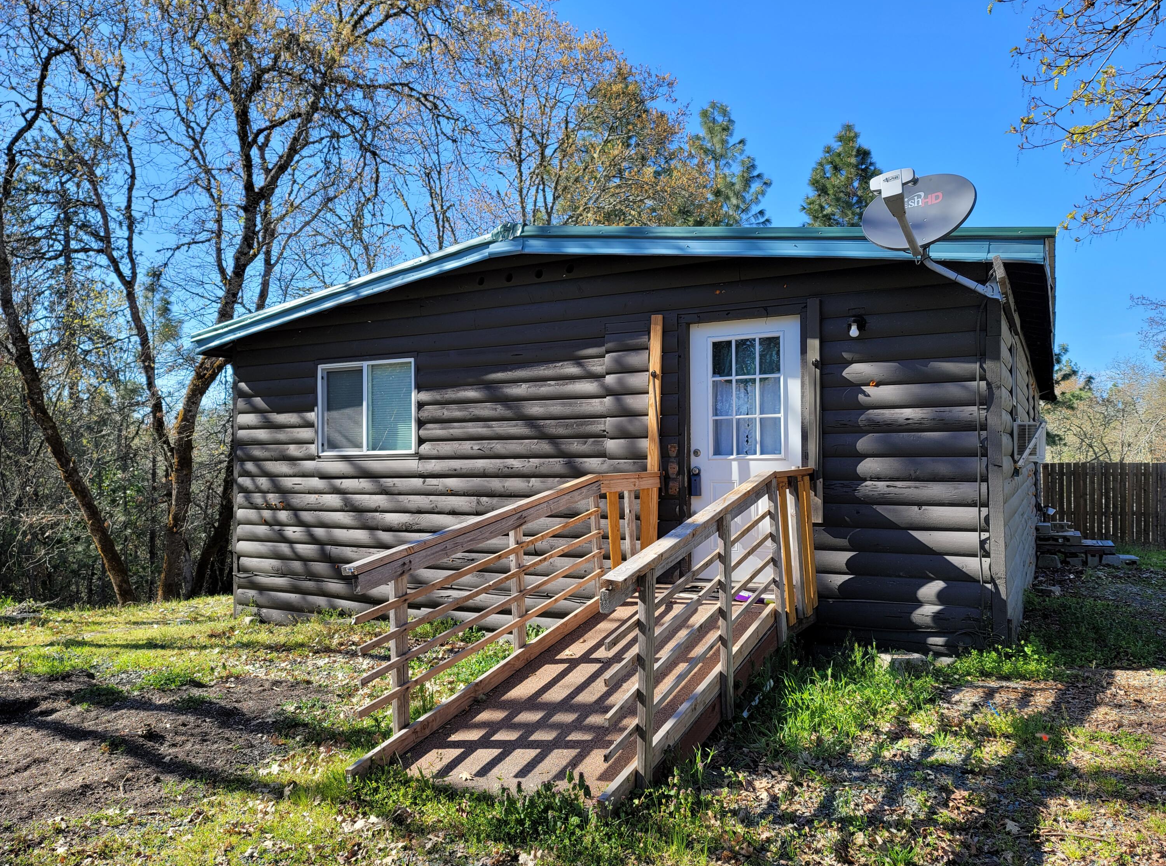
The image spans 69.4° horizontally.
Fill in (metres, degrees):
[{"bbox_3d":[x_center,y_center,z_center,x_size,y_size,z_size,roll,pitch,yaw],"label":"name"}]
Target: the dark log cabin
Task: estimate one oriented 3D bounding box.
[{"bbox_3d":[2.836,0.158,13.257,8.040,3.580,14.280,-1,-1,29],"label":"dark log cabin"}]

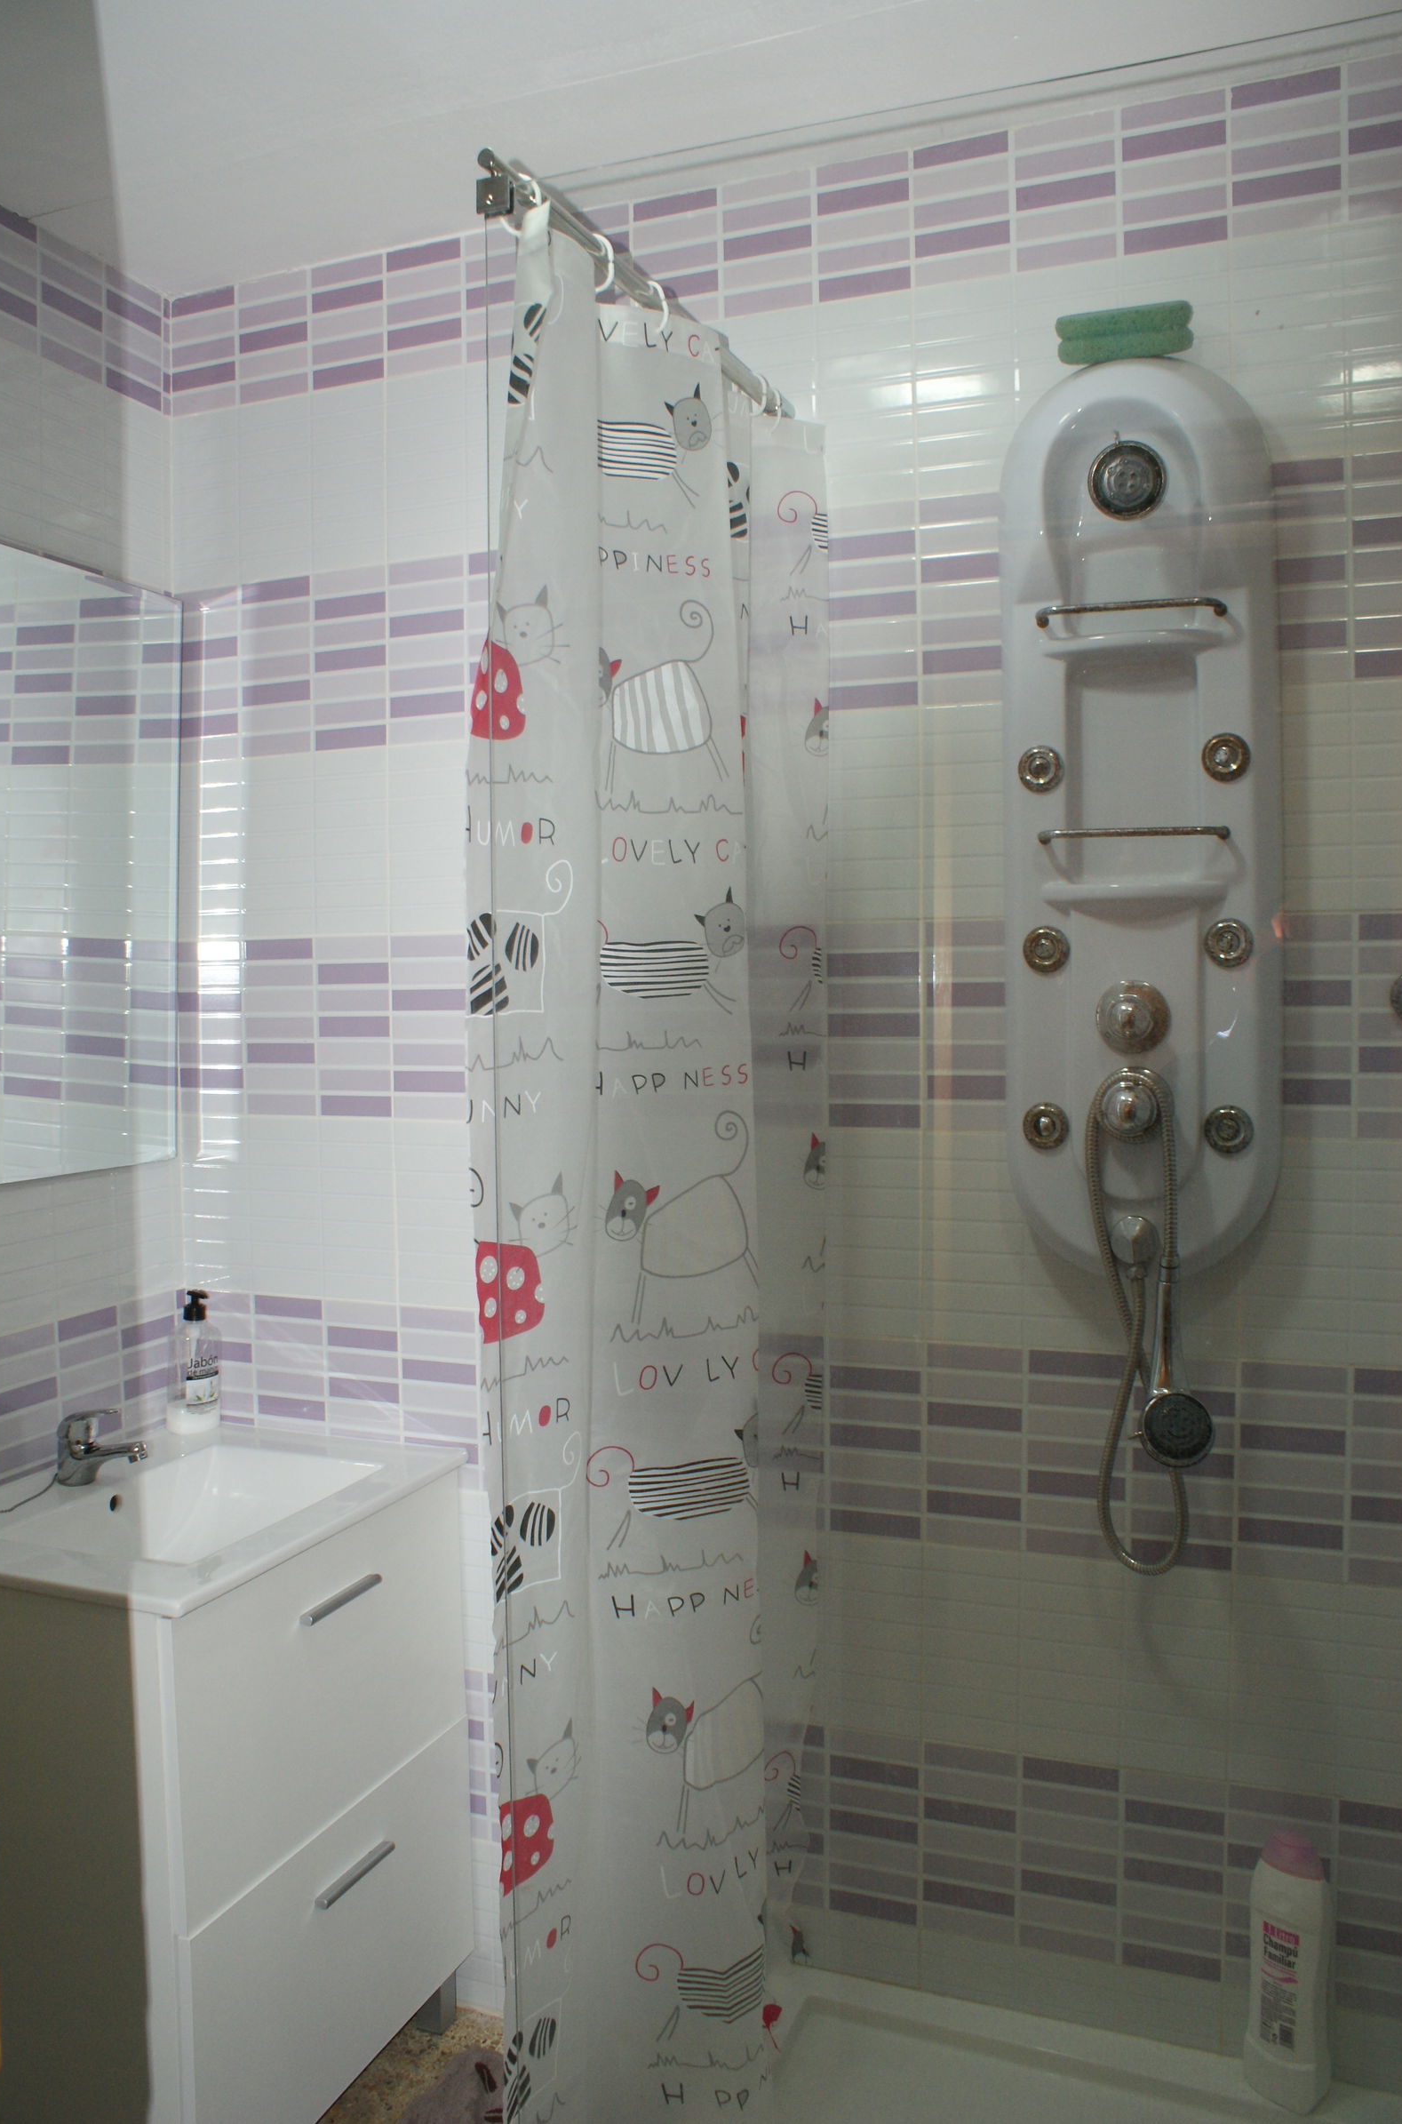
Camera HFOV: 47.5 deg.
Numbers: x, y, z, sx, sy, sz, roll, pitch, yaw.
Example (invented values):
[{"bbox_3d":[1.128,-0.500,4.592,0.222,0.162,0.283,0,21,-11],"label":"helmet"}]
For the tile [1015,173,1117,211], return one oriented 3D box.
[{"bbox_3d":[0.415,-0.991,1.813,0.114,0.026,0.008,0,2,21],"label":"tile"}]

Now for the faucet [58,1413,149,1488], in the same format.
[{"bbox_3d":[-0.746,0.480,1.990,0.143,0.098,0.050,0,2,21],"label":"faucet"}]

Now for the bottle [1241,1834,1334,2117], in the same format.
[{"bbox_3d":[0.654,1.002,1.773,0.086,0.305,0.058,2,3,43],"label":"bottle"}]

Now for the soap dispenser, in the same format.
[{"bbox_3d":[-0.721,0.420,2.252,0.072,0.201,0.072,2,3,44],"label":"soap dispenser"}]

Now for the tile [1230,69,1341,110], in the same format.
[{"bbox_3d":[0.636,-1.058,1.733,0.114,0.026,0.008,0,2,21],"label":"tile"}]

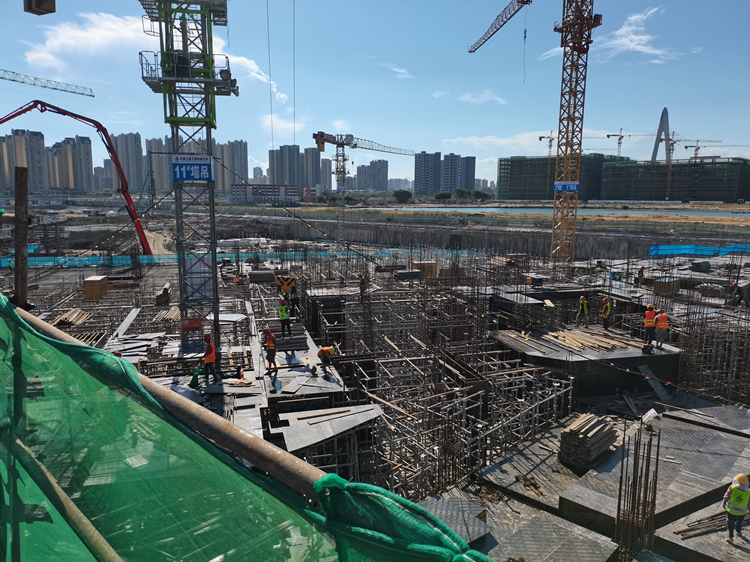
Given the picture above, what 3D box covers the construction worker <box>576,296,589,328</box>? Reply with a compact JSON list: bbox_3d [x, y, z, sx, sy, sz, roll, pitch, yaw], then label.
[{"bbox_3d":[10.529,1.600,28.600,0.600,1.660,0.550,6,11,30],"label":"construction worker"}]

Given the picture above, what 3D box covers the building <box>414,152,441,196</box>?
[{"bbox_3d":[56.473,-112.946,600.000,22.000,48.000,15.000,5,10,25],"label":"building"}]

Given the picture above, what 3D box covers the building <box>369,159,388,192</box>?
[{"bbox_3d":[6.999,-157.380,845.876,24.500,49.800,17.000,3,10,12],"label":"building"}]

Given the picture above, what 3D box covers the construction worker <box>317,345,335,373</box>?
[{"bbox_3d":[-1.739,2.891,20.400,0.720,1.000,0.520,3,9,14],"label":"construction worker"}]

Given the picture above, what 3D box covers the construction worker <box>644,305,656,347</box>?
[{"bbox_3d":[11.811,1.855,23.997,0.560,1.760,0.420,2,10,12],"label":"construction worker"}]

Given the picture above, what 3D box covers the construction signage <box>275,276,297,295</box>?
[{"bbox_3d":[-5.169,0.264,33.000,1.100,0.930,0.200,0,9,-6],"label":"construction signage"}]

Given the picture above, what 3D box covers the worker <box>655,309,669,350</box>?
[{"bbox_3d":[12.181,2.059,23.900,0.620,1.720,0.480,0,9,-3],"label":"worker"}]

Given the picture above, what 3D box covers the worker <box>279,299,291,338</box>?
[{"bbox_3d":[-3.990,1.693,24.782,0.550,1.720,0.420,7,11,33],"label":"worker"}]

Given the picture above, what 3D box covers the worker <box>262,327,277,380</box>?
[{"bbox_3d":[-3.737,2.545,20.100,0.580,1.720,0.520,-4,10,-27],"label":"worker"}]

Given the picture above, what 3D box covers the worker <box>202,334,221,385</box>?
[{"bbox_3d":[-5.439,2.620,18.614,0.620,1.720,0.520,2,10,11],"label":"worker"}]

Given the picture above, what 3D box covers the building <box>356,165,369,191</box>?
[{"bbox_3d":[-18.951,-161.291,886.535,16.000,41.800,15.000,2,10,9],"label":"building"}]

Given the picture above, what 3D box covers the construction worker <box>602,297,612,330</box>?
[{"bbox_3d":[11.745,1.664,28.325,0.420,1.700,0.500,3,10,17],"label":"construction worker"}]

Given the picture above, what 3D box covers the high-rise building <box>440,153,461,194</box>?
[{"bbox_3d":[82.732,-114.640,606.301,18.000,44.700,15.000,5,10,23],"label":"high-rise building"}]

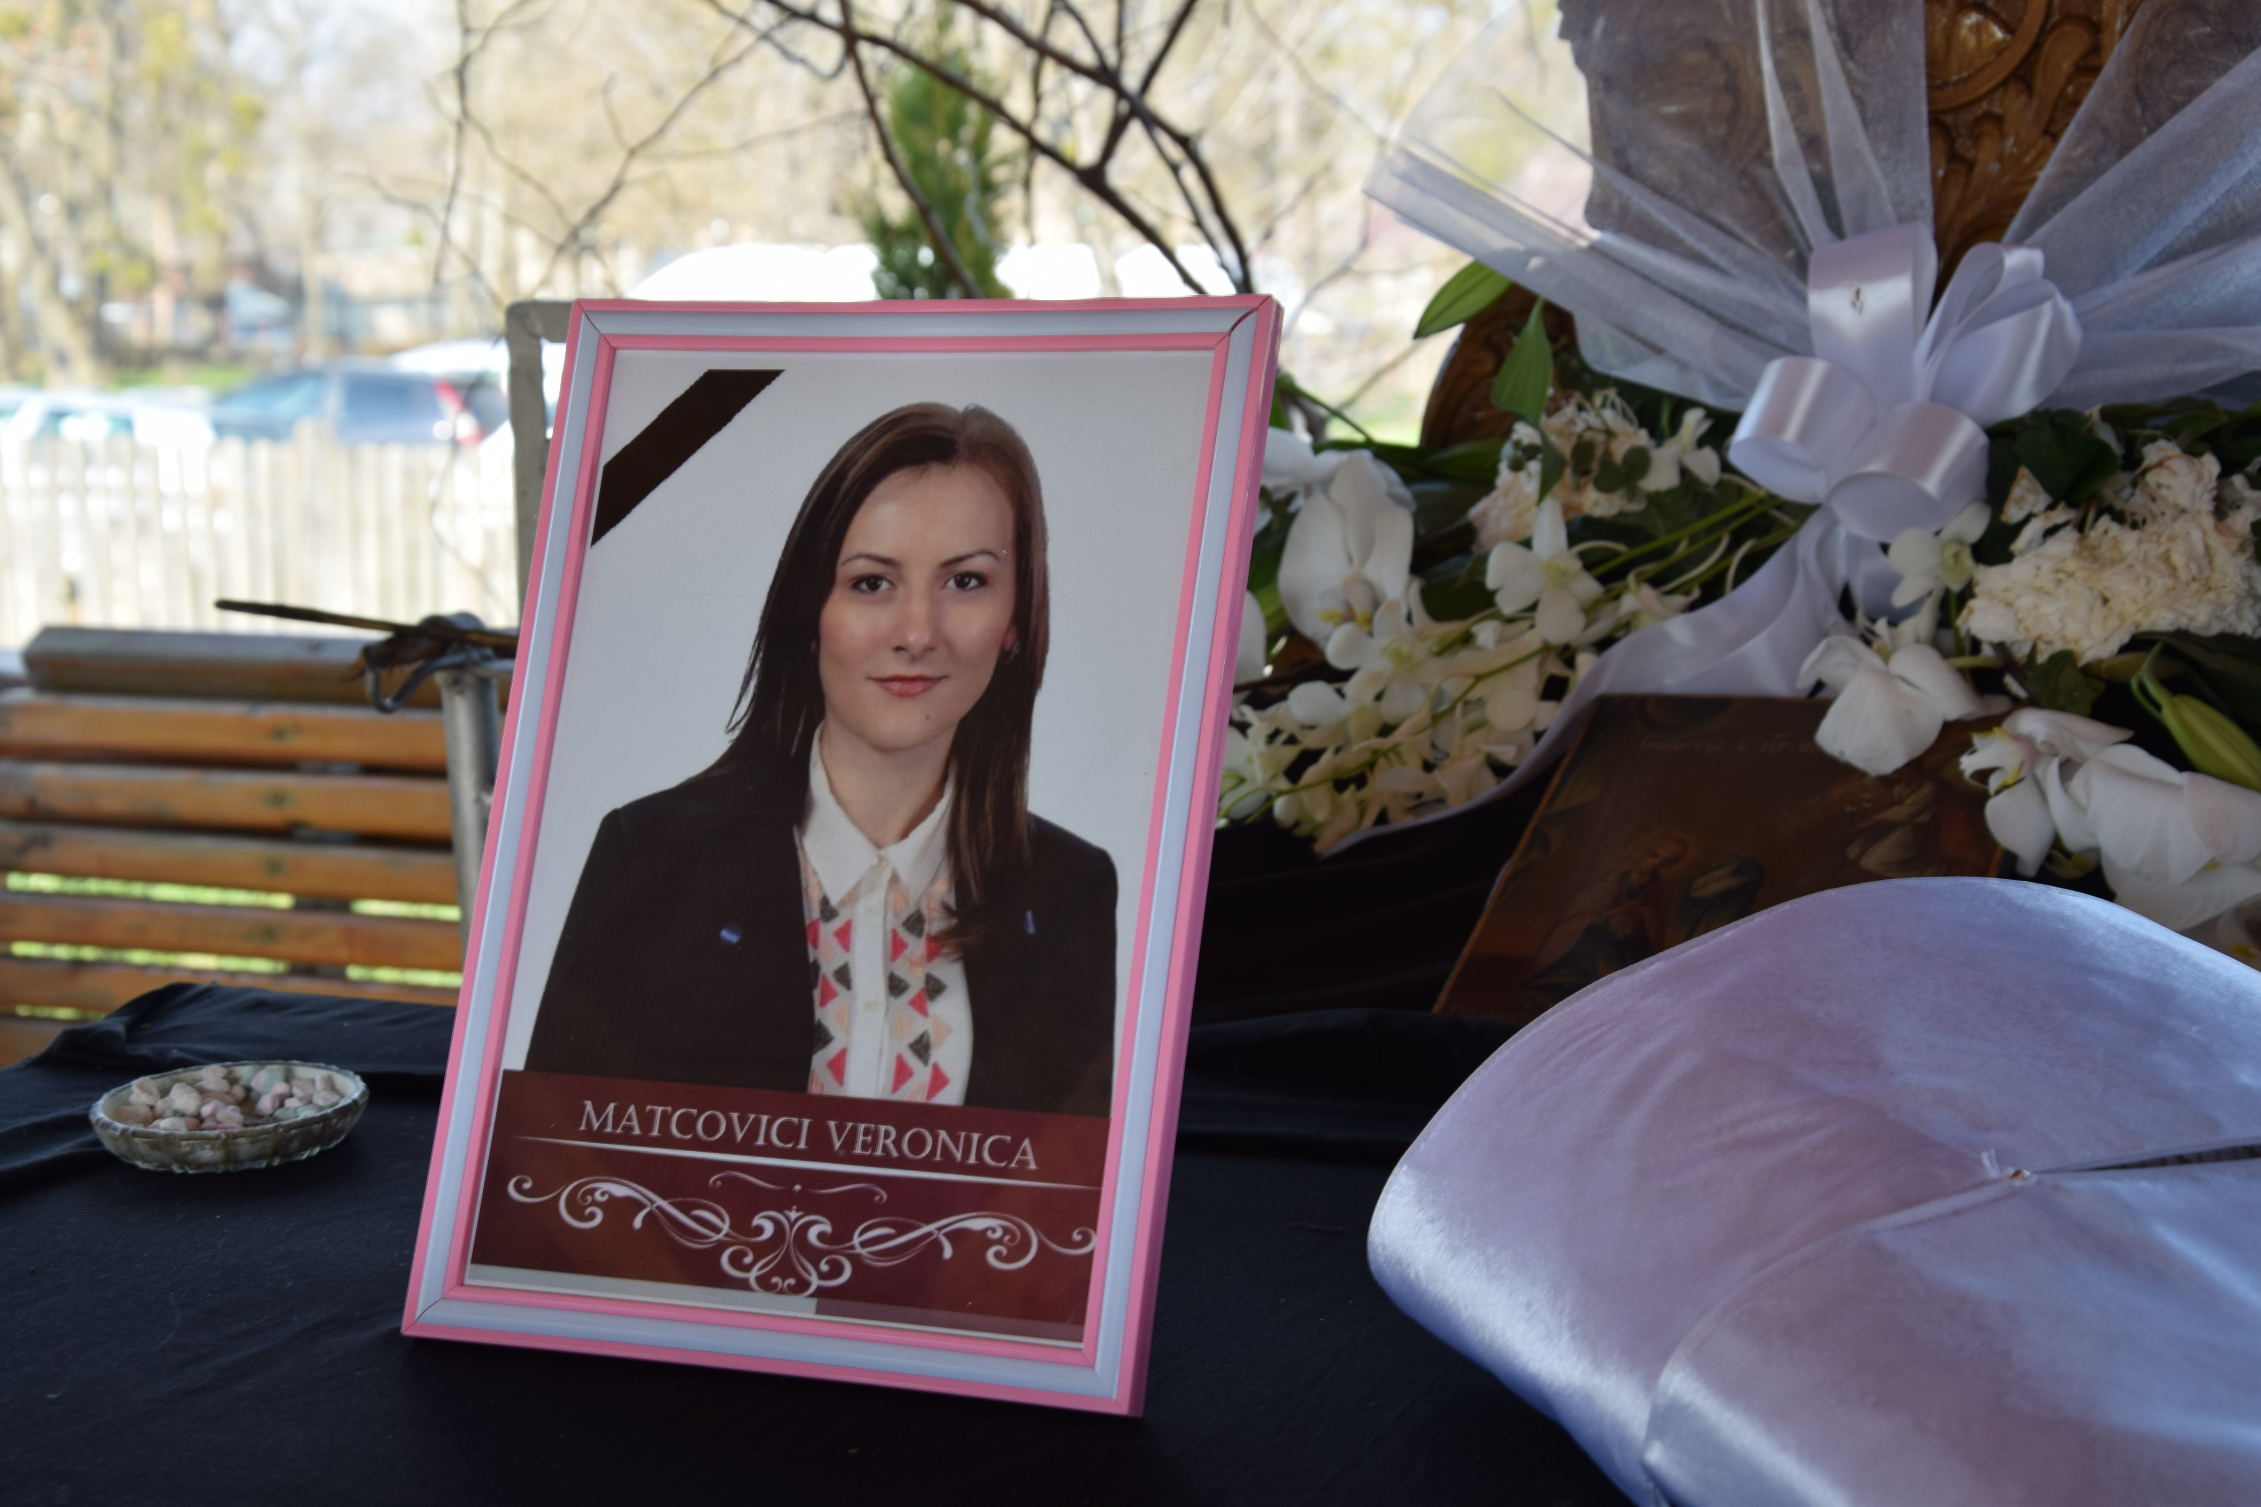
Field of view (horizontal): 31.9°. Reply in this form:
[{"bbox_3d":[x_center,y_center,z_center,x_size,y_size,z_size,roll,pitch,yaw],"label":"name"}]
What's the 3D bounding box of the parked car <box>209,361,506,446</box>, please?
[{"bbox_3d":[-6.955,-2.727,34.500,4.300,1.480,1.760,3,10,20],"label":"parked car"}]

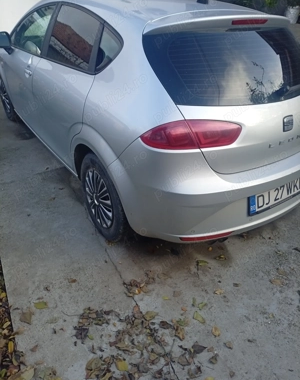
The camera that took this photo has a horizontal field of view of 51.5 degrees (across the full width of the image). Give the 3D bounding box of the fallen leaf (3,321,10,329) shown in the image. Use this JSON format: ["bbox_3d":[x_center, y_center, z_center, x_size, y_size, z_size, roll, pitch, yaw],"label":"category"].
[{"bbox_3d":[-0.751,0.705,1.632,0.038,0.015,0.026,-20,40,-32],"label":"fallen leaf"}]

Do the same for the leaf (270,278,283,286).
[{"bbox_3d":[0.771,0.564,1.906,0.067,0.012,0.044,0,31,-3],"label":"leaf"}]

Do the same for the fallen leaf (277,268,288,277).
[{"bbox_3d":[0.862,0.538,2.024,0.059,0.012,0.053,-19,39,-32],"label":"fallen leaf"}]

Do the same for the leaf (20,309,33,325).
[{"bbox_3d":[-0.650,0.675,1.635,0.060,0.014,0.095,-9,33,-18],"label":"leaf"}]

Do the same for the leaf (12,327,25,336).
[{"bbox_3d":[-0.666,0.712,1.572,0.052,0.014,0.043,-3,31,-8],"label":"leaf"}]

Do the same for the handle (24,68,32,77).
[{"bbox_3d":[-1.029,-1.001,2.645,0.042,0.055,0.180,-18,36,-29],"label":"handle"}]

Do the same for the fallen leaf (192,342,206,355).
[{"bbox_3d":[0.240,0.781,1.528,0.056,0.015,0.061,24,38,33],"label":"fallen leaf"}]

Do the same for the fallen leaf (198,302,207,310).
[{"bbox_3d":[0.291,0.649,1.749,0.030,0.015,0.063,23,37,32],"label":"fallen leaf"}]

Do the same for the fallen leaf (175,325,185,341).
[{"bbox_3d":[0.154,0.735,1.595,0.048,0.020,0.086,6,31,8],"label":"fallen leaf"}]

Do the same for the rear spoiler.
[{"bbox_3d":[0.508,-0.986,1.816,1.220,0.120,0.250,-18,36,-29],"label":"rear spoiler"}]

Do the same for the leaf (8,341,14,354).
[{"bbox_3d":[-0.676,0.768,1.518,0.024,0.012,0.068,-10,33,-19],"label":"leaf"}]

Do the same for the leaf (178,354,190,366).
[{"bbox_3d":[0.167,0.825,1.502,0.056,0.015,0.058,-16,38,-28],"label":"leaf"}]

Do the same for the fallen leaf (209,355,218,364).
[{"bbox_3d":[0.306,0.803,1.477,0.050,0.016,0.029,-22,39,-34],"label":"fallen leaf"}]

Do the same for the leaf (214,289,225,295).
[{"bbox_3d":[0.411,0.602,1.832,0.060,0.015,0.035,-13,34,-23],"label":"leaf"}]

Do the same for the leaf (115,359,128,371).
[{"bbox_3d":[-0.130,0.811,1.442,0.050,0.012,0.067,-7,32,-15],"label":"leaf"}]

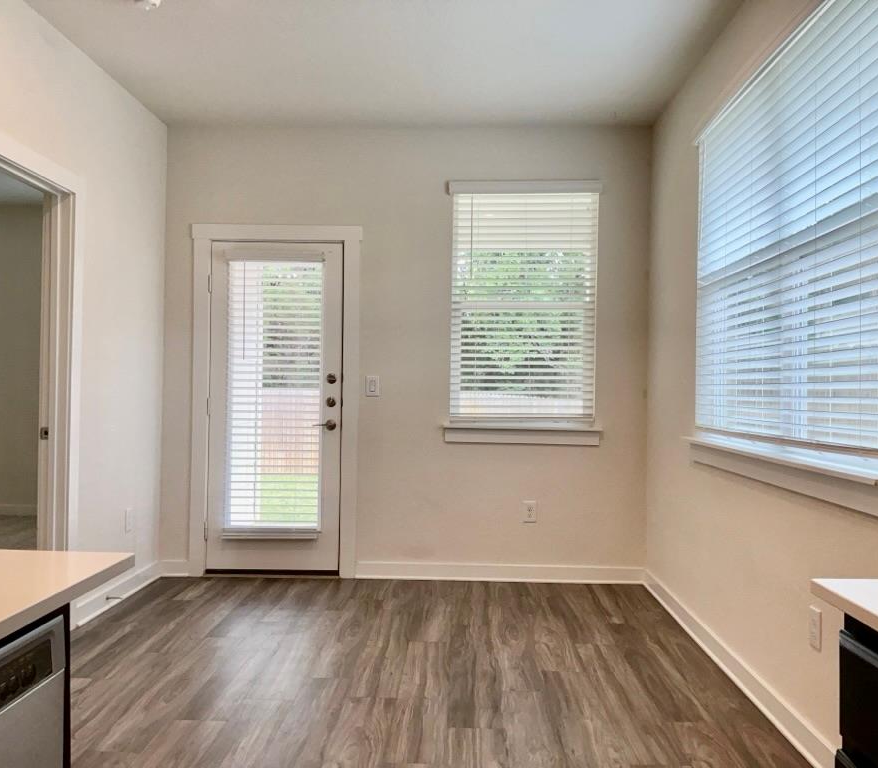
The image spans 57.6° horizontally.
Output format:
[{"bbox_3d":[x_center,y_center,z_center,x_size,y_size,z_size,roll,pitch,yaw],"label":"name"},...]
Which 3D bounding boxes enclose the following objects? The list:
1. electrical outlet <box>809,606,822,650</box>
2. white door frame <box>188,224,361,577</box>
[{"bbox_3d":[1.177,0.771,2.507,0.011,0.126,0.080,1,0,2],"label":"electrical outlet"},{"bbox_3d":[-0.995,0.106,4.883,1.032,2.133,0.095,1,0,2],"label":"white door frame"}]

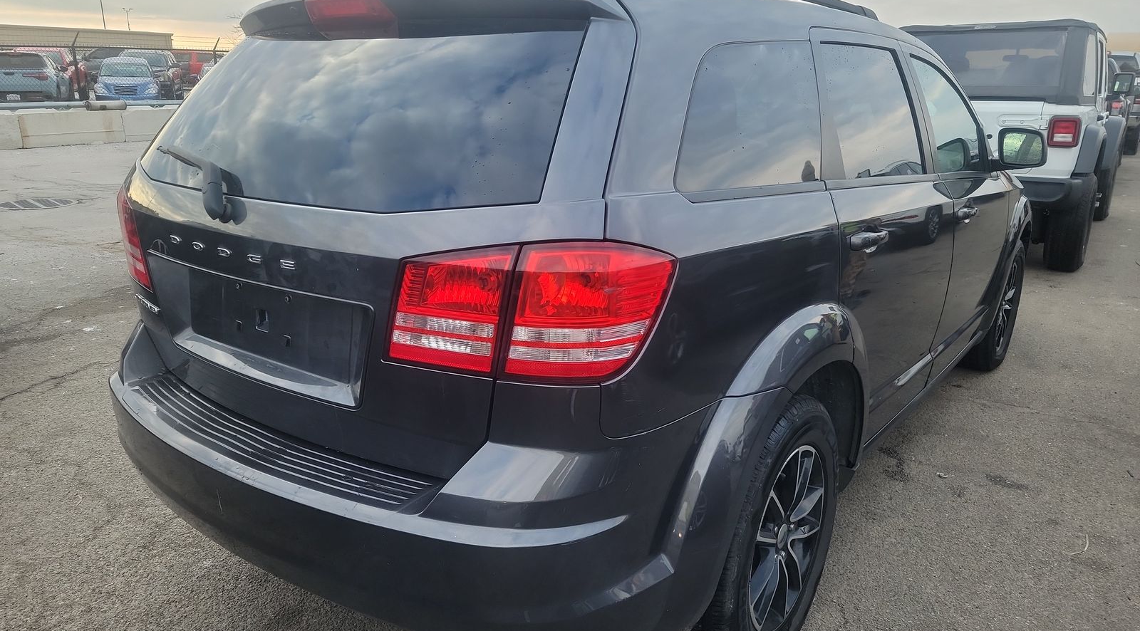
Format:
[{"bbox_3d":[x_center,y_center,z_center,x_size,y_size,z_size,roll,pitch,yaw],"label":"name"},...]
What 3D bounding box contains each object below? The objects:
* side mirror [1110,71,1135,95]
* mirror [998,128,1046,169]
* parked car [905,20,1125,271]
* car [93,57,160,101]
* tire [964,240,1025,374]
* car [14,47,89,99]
[{"bbox_3d":[5.432,-2.281,7.756,0.210,0.200,0.110,12,20,35],"label":"side mirror"},{"bbox_3d":[1.849,-0.686,3.235,0.180,0.160,0.110,12,20,36],"label":"mirror"},{"bbox_3d":[4.315,-1.761,7.871,1.900,1.900,4.600,12,20,35],"label":"parked car"},{"bbox_3d":[-13.700,-7.168,24.473,1.710,1.600,4.290,-9,19,-27],"label":"car"},{"bbox_3d":[2.267,-0.068,4.308,0.225,0.715,0.715,12,20,36],"label":"tire"},{"bbox_3d":[-17.438,-7.922,26.309,1.950,1.850,5.000,-6,17,-22],"label":"car"}]

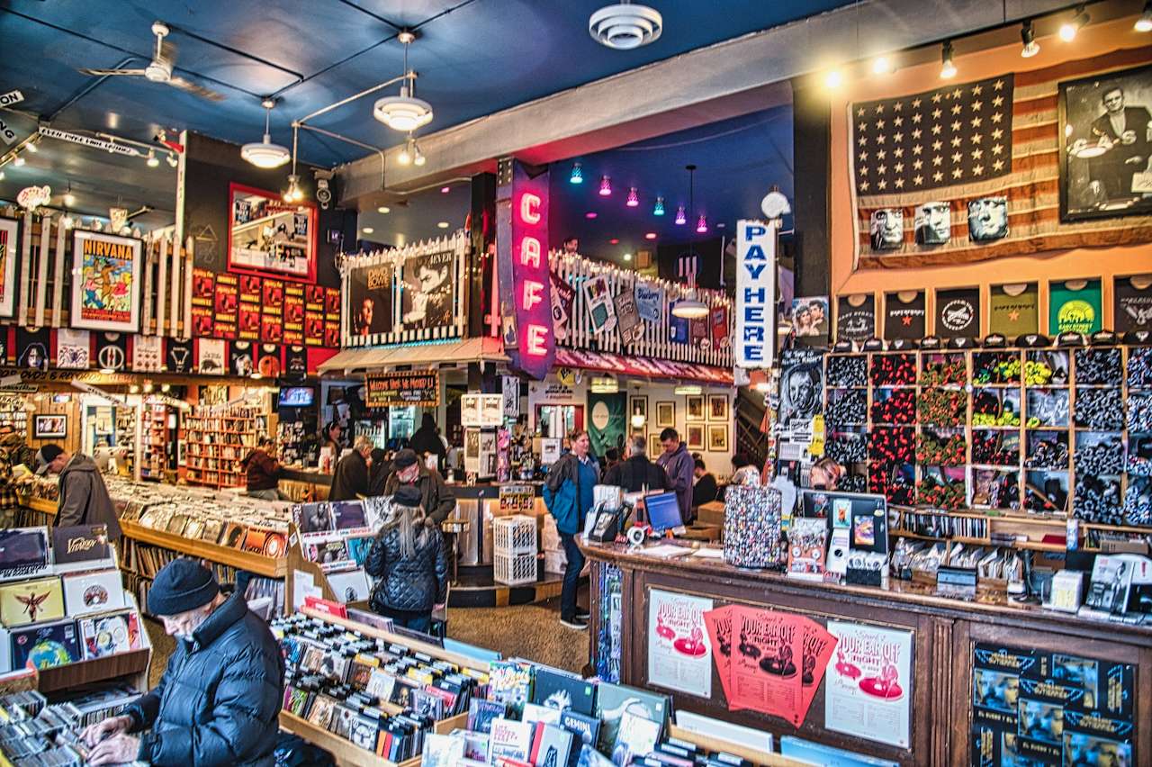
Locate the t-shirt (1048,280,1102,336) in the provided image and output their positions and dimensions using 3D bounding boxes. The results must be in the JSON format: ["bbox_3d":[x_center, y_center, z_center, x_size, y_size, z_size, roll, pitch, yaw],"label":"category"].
[{"bbox_3d":[3.799,-0.582,5.837,0.336,0.435,0.030,-1,-2,38],"label":"t-shirt"}]

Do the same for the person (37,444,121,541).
[{"bbox_3d":[-4.333,1.348,6.750,0.600,1.650,0.500,0,-2,18],"label":"person"}]

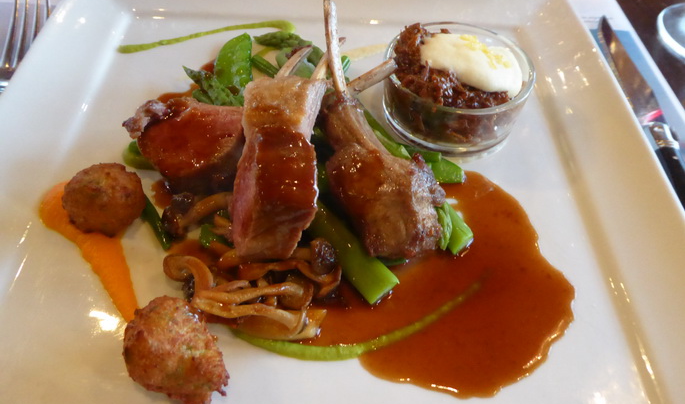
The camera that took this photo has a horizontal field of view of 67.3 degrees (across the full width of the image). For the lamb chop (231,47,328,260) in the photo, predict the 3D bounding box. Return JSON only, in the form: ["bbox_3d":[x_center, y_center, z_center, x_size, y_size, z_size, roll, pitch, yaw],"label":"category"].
[{"bbox_3d":[-0.025,-0.019,0.215,0.035,0.035,0.092,8,73,4],"label":"lamb chop"}]

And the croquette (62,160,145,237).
[{"bbox_3d":[-0.099,-0.001,0.214,0.035,0.033,0.035,3,53,0],"label":"croquette"}]

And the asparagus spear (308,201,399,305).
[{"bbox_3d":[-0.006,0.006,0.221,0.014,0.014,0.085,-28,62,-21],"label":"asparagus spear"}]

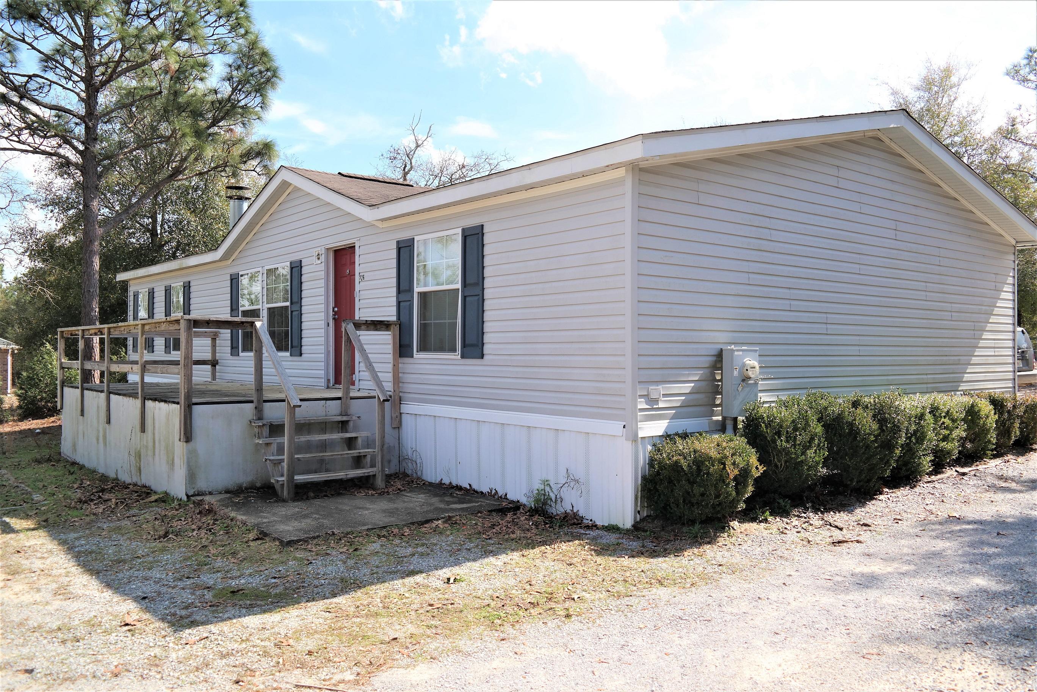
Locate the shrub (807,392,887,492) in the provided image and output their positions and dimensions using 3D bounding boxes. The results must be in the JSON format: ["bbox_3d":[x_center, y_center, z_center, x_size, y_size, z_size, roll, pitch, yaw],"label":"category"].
[{"bbox_3d":[3.702,1.096,8.763,0.900,1.100,0.900,1,-1,-39],"label":"shrub"}]

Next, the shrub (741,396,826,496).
[{"bbox_3d":[2.708,1.035,8.010,0.900,1.040,0.900,1,-1,-39],"label":"shrub"}]

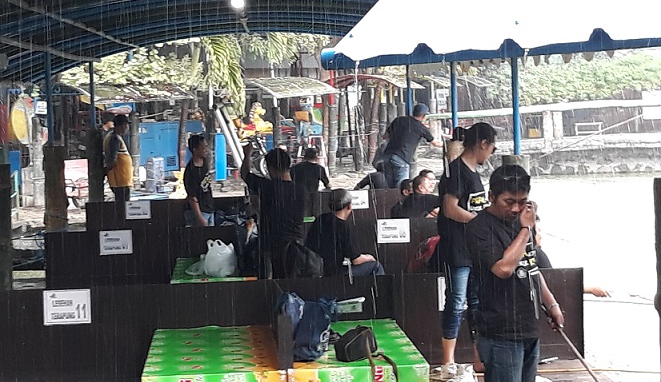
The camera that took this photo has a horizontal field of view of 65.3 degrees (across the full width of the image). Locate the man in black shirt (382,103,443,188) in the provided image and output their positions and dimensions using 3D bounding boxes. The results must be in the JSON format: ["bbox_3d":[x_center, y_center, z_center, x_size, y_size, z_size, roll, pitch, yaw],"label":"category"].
[{"bbox_3d":[1.131,-0.356,7.203,0.600,1.702,0.600,4,11,32],"label":"man in black shirt"}]

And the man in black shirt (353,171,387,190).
[{"bbox_3d":[0.597,0.228,7.113,0.600,1.002,0.700,0,9,7],"label":"man in black shirt"}]

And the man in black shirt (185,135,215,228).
[{"bbox_3d":[-1.360,0.228,5.396,0.360,1.630,0.480,2,8,30],"label":"man in black shirt"}]

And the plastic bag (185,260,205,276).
[{"bbox_3d":[-1.144,0.622,4.363,0.165,0.115,0.135,-2,9,-3],"label":"plastic bag"}]

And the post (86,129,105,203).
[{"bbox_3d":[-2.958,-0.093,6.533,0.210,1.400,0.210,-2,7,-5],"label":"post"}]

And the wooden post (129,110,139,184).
[{"bbox_3d":[-4.207,-0.877,11.098,0.190,1.650,0.190,-2,7,0],"label":"wooden post"}]

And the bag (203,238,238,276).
[{"bbox_3d":[-0.955,0.595,4.518,0.300,0.310,0.220,-2,7,-3],"label":"bag"}]

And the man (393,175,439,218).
[{"bbox_3d":[0.973,0.298,5.704,0.620,0.920,0.500,-5,8,-25],"label":"man"}]

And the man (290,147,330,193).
[{"bbox_3d":[-0.239,0.153,6.904,0.520,1.456,0.420,-2,9,-1],"label":"man"}]

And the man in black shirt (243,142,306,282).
[{"bbox_3d":[-0.389,0.553,3.765,0.520,1.770,0.420,-2,9,-5],"label":"man in black shirt"}]

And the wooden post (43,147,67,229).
[{"bbox_3d":[-2.542,0.270,4.819,0.210,1.386,0.210,-2,9,-3],"label":"wooden post"}]

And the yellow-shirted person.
[{"bbox_3d":[-2.761,-0.168,6.748,0.340,1.650,0.480,1,7,19],"label":"yellow-shirted person"}]

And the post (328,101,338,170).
[{"bbox_3d":[0.064,-1.131,10.977,0.200,1.526,0.200,-2,9,-3],"label":"post"}]

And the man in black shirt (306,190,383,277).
[{"bbox_3d":[0.116,0.509,4.279,0.680,1.000,0.520,-5,8,-25],"label":"man in black shirt"}]

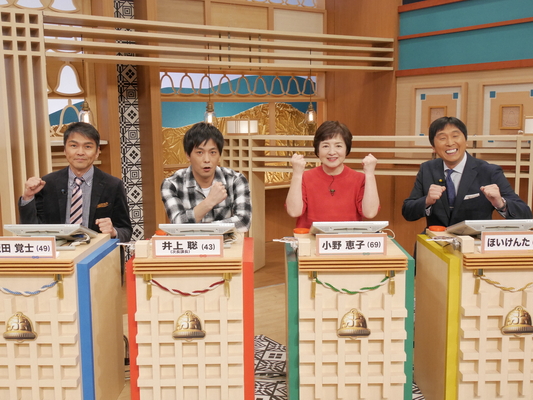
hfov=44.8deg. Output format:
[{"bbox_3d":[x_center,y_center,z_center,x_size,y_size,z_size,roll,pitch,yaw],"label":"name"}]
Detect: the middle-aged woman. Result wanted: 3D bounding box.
[{"bbox_3d":[0.343,0.259,3.310,0.490,1.290,0.720,0,7,4],"label":"middle-aged woman"}]

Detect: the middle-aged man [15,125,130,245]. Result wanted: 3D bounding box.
[{"bbox_3d":[-0.989,0.261,3.339,0.590,1.300,0.750,-1,7,-4],"label":"middle-aged man"}]

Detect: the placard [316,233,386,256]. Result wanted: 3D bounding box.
[{"bbox_3d":[0.363,0.190,2.772,0.302,0.094,0.040,0,7,1],"label":"placard"}]

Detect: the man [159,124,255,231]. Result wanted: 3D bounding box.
[{"bbox_3d":[-0.297,0.259,3.309,0.480,1.300,0.780,-1,7,-3],"label":"man"}]

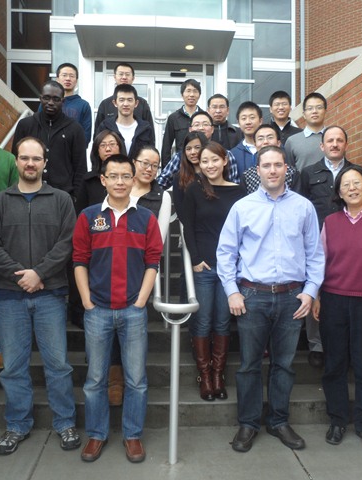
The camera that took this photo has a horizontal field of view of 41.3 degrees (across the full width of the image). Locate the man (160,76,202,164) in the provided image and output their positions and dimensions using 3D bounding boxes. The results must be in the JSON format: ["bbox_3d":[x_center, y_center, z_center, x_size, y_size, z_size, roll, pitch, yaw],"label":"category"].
[{"bbox_3d":[0.093,-0.690,4.605,0.520,1.666,0.330,0,1,-1],"label":"man"}]

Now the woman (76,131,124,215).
[{"bbox_3d":[-0.552,0.056,3.462,0.470,1.656,0.320,0,1,-7],"label":"woman"}]

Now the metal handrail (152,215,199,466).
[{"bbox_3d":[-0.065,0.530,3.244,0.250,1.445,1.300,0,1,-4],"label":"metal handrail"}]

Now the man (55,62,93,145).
[{"bbox_3d":[-1.105,-0.778,4.641,0.530,1.827,0.330,0,1,-9],"label":"man"}]

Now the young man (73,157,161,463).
[{"bbox_3d":[-0.371,0.381,2.849,0.540,1.755,0.330,0,1,-6],"label":"young man"}]

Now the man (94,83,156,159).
[{"bbox_3d":[-0.464,-0.387,4.021,0.510,1.798,0.330,0,1,-5],"label":"man"}]

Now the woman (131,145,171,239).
[{"bbox_3d":[-0.256,0.232,3.165,0.450,1.680,0.320,0,1,3],"label":"woman"}]

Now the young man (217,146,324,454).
[{"bbox_3d":[0.558,0.344,2.993,0.620,1.834,0.350,0,1,3],"label":"young man"}]

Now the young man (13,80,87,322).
[{"bbox_3d":[-1.006,-0.257,3.705,0.580,1.906,0.360,0,1,-10],"label":"young man"}]

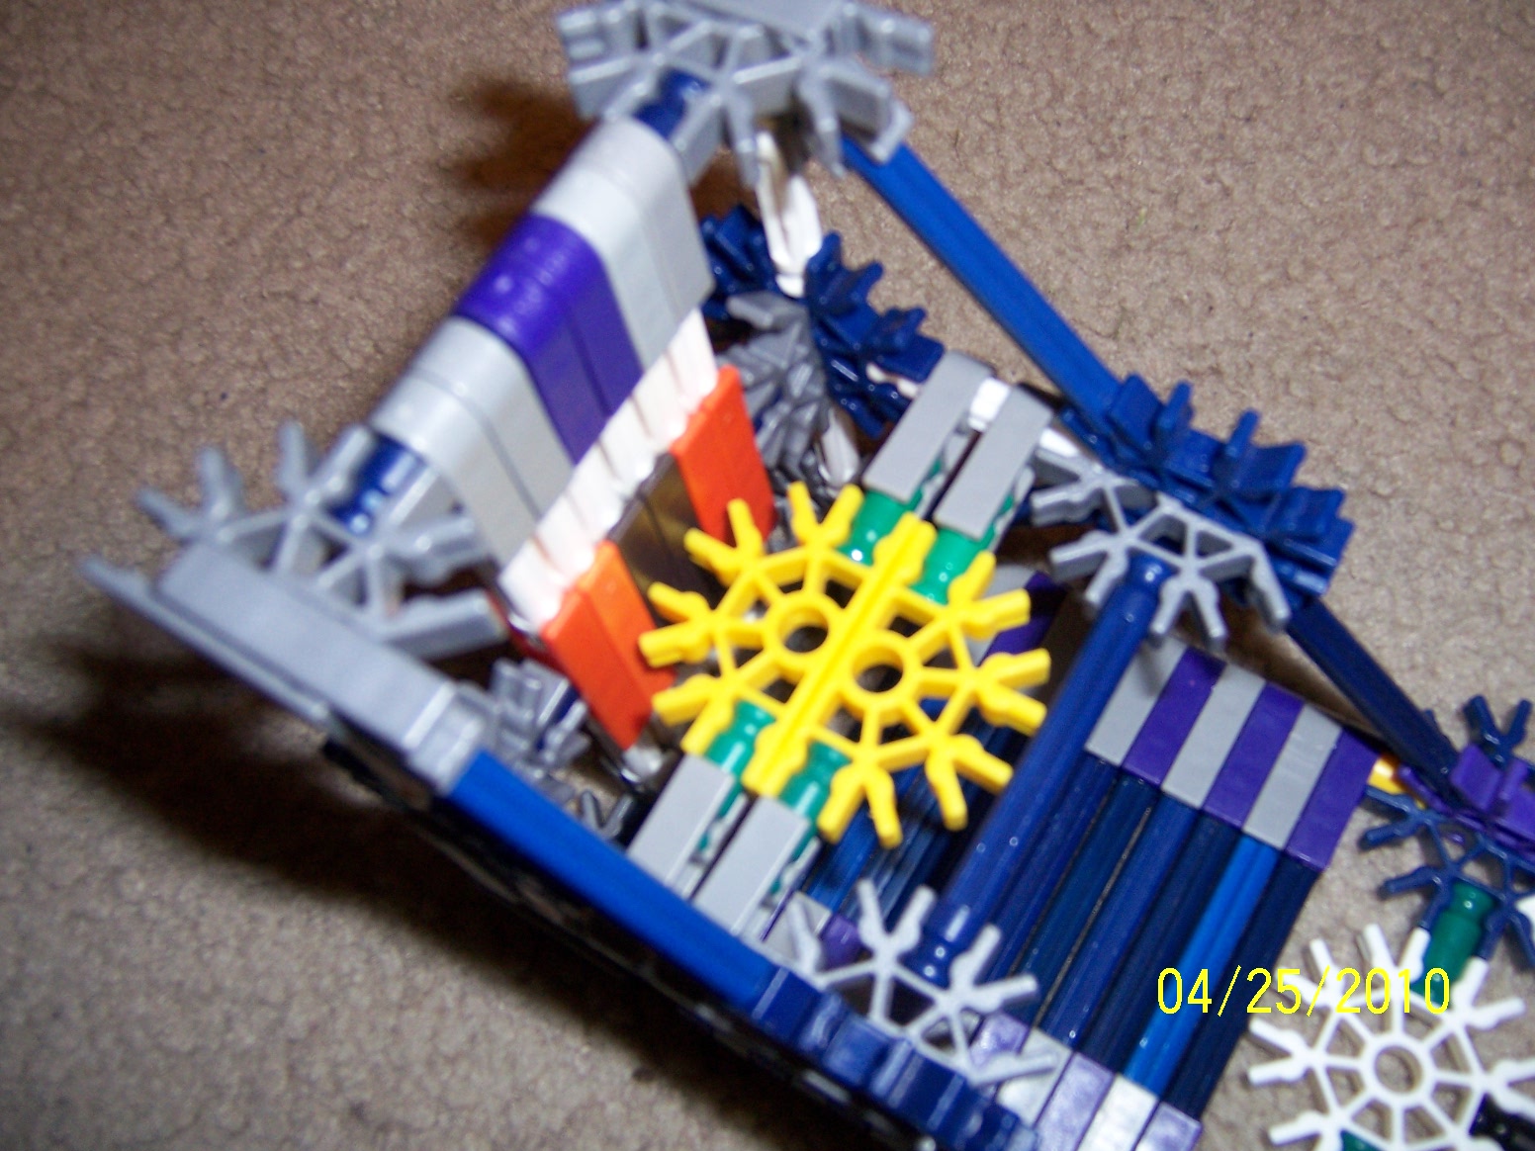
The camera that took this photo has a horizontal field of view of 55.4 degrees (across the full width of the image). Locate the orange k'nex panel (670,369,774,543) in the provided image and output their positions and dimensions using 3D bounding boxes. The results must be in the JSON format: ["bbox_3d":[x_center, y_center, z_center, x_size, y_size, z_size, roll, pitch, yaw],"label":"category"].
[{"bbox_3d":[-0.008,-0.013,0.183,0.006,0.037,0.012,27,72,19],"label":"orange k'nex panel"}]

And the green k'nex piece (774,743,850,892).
[{"bbox_3d":[0.004,0.027,0.165,0.006,0.006,0.017,27,72,19],"label":"green k'nex piece"}]

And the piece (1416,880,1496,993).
[{"bbox_3d":[0.094,0.052,0.204,0.006,0.006,0.017,27,72,19],"label":"piece"}]

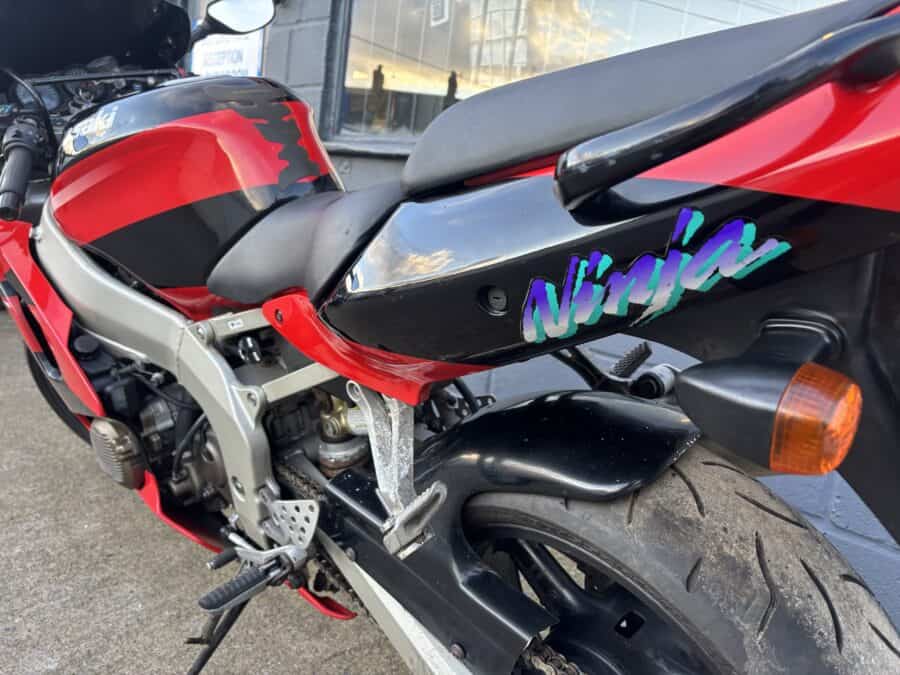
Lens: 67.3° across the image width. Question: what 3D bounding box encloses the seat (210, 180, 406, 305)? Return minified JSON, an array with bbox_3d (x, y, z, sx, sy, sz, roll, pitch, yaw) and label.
[{"bbox_3d":[-0.120,-0.134,0.852,0.370,0.150,0.280,16,28,40],"label":"seat"}]

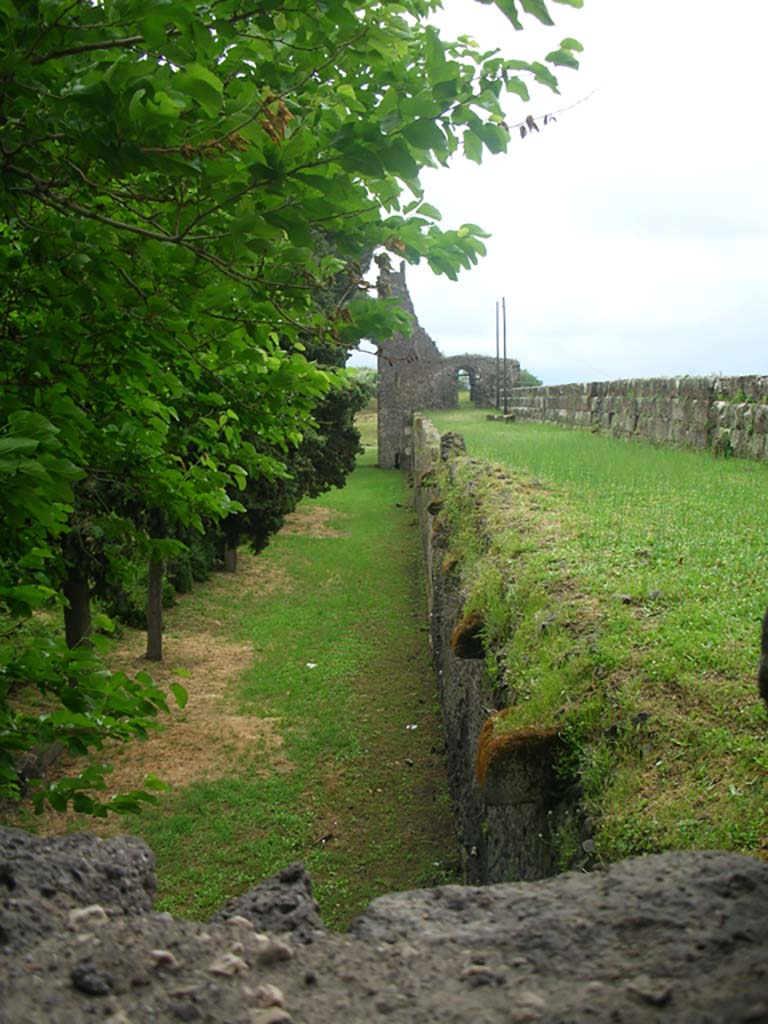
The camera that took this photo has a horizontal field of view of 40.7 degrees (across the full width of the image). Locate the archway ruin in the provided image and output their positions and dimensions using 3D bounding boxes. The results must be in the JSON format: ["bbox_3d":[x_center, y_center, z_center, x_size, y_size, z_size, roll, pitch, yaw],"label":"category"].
[{"bbox_3d":[3.864,-9.037,64.928,8.475,12.165,7.200,0,7,1],"label":"archway ruin"}]

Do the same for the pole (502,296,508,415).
[{"bbox_3d":[6.182,-7.940,52.828,0.160,5.907,0.160,0,7,1],"label":"pole"}]

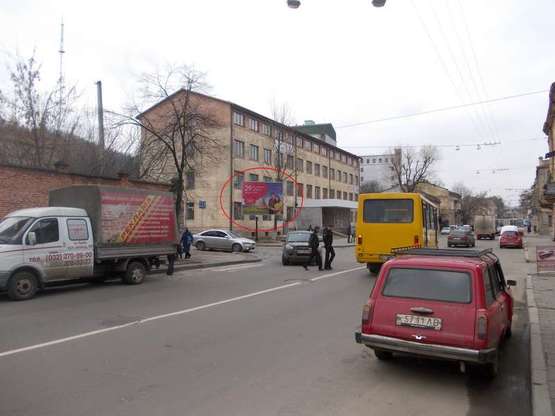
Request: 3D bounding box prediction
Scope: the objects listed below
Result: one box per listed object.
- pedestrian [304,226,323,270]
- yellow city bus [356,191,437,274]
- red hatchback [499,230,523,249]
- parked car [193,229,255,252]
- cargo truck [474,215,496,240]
[{"bbox_3d":[1.487,1.698,18.434,0.700,1.790,0.520,0,-2,20],"label":"pedestrian"},{"bbox_3d":[5.505,1.172,19.252,2.300,2.970,7.300,-1,-2,25],"label":"yellow city bus"},{"bbox_3d":[20.445,2.713,39.162,1.680,1.480,4.000,-1,-3,29],"label":"red hatchback"},{"bbox_3d":[-3.760,2.259,30.881,4.600,1.460,1.800,0,-2,22],"label":"parked car"},{"bbox_3d":[27.940,2.667,59.778,2.400,3.100,6.500,-1,-3,29],"label":"cargo truck"}]

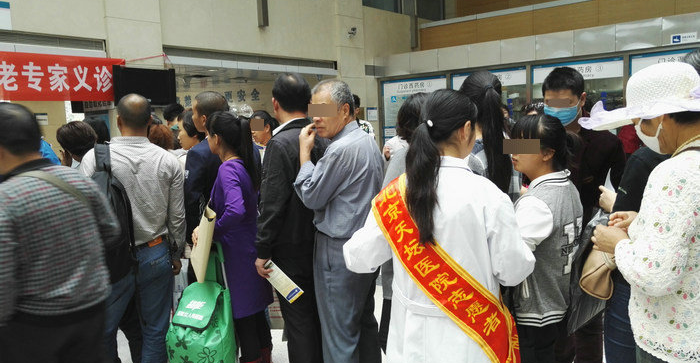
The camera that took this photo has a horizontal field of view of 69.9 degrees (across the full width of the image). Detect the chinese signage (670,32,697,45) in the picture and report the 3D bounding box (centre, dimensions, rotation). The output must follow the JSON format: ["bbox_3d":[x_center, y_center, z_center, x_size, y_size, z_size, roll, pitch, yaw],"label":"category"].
[{"bbox_3d":[3.765,-1.611,5.637,0.242,0.104,0.020,2,7,36],"label":"chinese signage"}]

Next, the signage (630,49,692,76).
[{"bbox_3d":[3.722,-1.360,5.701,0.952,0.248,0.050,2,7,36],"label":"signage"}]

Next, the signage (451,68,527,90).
[{"bbox_3d":[1.925,-1.427,7.025,1.083,0.242,0.050,2,7,36],"label":"signage"}]

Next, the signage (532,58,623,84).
[{"bbox_3d":[2.858,-1.390,6.338,1.083,0.242,0.050,2,7,36],"label":"signage"}]

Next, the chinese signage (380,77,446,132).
[{"bbox_3d":[0.988,-1.203,7.749,1.118,0.752,0.050,2,7,36],"label":"chinese signage"}]

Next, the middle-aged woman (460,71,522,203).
[{"bbox_3d":[0.601,0.373,2.165,0.460,1.670,0.340,-6,7,-33],"label":"middle-aged woman"}]

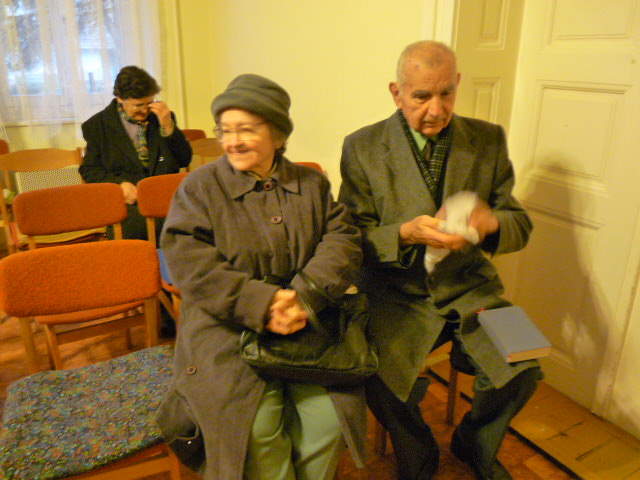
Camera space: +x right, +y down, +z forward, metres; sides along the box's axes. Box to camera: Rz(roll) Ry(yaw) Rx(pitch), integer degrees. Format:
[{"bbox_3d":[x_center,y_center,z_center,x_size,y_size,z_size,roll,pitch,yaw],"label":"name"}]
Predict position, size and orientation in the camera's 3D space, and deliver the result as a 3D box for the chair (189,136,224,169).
[{"bbox_3d":[-0.552,-0.203,3.178,0.444,0.811,0.482,-9,21,-27],"label":"chair"}]

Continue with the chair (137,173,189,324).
[{"bbox_3d":[-0.523,0.132,2.245,0.444,0.772,0.540,-9,21,-27],"label":"chair"}]

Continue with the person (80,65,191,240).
[{"bbox_3d":[-0.913,-0.251,2.623,0.560,1.254,0.791,-9,21,-27],"label":"person"}]

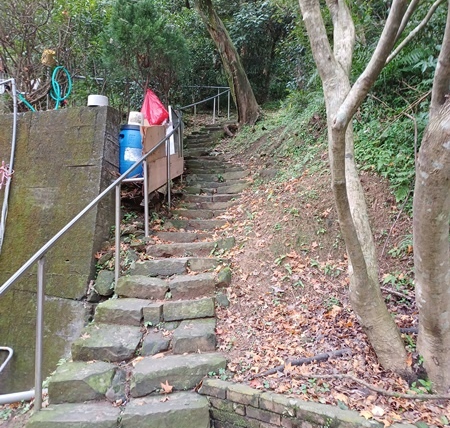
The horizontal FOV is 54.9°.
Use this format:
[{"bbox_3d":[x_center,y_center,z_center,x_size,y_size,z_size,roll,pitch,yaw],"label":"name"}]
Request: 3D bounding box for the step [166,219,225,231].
[{"bbox_3d":[-0.394,0.157,5.839,0.782,0.140,0.380,0,-1,-3],"label":"step"}]

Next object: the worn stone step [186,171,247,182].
[{"bbox_3d":[-0.160,-0.643,7.874,1.102,0.150,0.350,0,-1,-3],"label":"worn stone step"}]

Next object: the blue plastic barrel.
[{"bbox_3d":[-1.097,-0.751,5.250,0.380,0.650,0.380,0,-1,-3],"label":"blue plastic barrel"}]

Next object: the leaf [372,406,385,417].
[{"bbox_3d":[0.755,0.971,2.130,0.060,0.020,0.065,0,18,0],"label":"leaf"}]

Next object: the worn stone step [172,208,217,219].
[{"bbox_3d":[-0.435,0.023,6.229,0.642,0.140,0.360,0,-1,-3],"label":"worn stone step"}]

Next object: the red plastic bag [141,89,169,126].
[{"bbox_3d":[-0.980,-1.475,6.000,0.380,0.530,0.320,0,0,0],"label":"red plastic bag"}]

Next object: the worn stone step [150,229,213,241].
[{"bbox_3d":[-0.525,0.288,5.389,0.756,0.140,0.380,0,-1,-3],"label":"worn stone step"}]

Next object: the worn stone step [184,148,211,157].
[{"bbox_3d":[-0.557,-1.233,8.969,0.548,0.150,0.340,0,-1,-3],"label":"worn stone step"}]

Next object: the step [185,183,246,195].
[{"bbox_3d":[-0.148,-0.379,7.279,1.049,0.140,0.360,0,-1,-3],"label":"step"}]

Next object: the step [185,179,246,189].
[{"bbox_3d":[-0.171,-0.492,7.569,1.059,0.140,0.340,0,-1,-3],"label":"step"}]

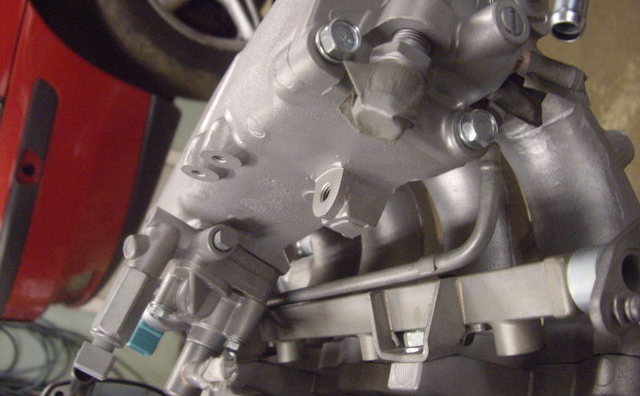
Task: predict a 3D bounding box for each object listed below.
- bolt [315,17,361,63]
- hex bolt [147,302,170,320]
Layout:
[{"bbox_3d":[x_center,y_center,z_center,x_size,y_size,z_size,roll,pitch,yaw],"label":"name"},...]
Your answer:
[{"bbox_3d":[0.007,-0.062,0.275,0.009,0.017,0.017,163,108,-65],"label":"bolt"},{"bbox_3d":[-0.101,0.071,0.440,0.014,0.014,0.008,90,-160,-56],"label":"hex bolt"}]

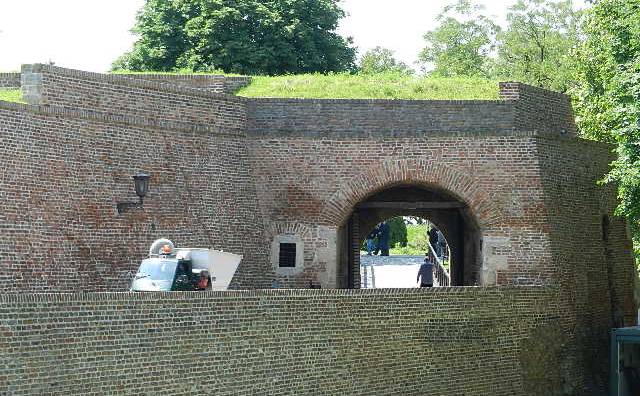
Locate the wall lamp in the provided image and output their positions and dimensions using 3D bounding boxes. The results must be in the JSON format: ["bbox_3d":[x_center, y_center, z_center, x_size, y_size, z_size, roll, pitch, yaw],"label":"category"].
[{"bbox_3d":[-4.520,-0.120,47.400,0.860,1.020,0.410,-1,-3,26],"label":"wall lamp"}]

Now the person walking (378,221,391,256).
[{"bbox_3d":[2.830,1.699,86.005,0.420,1.700,0.500,2,-3,-37],"label":"person walking"}]

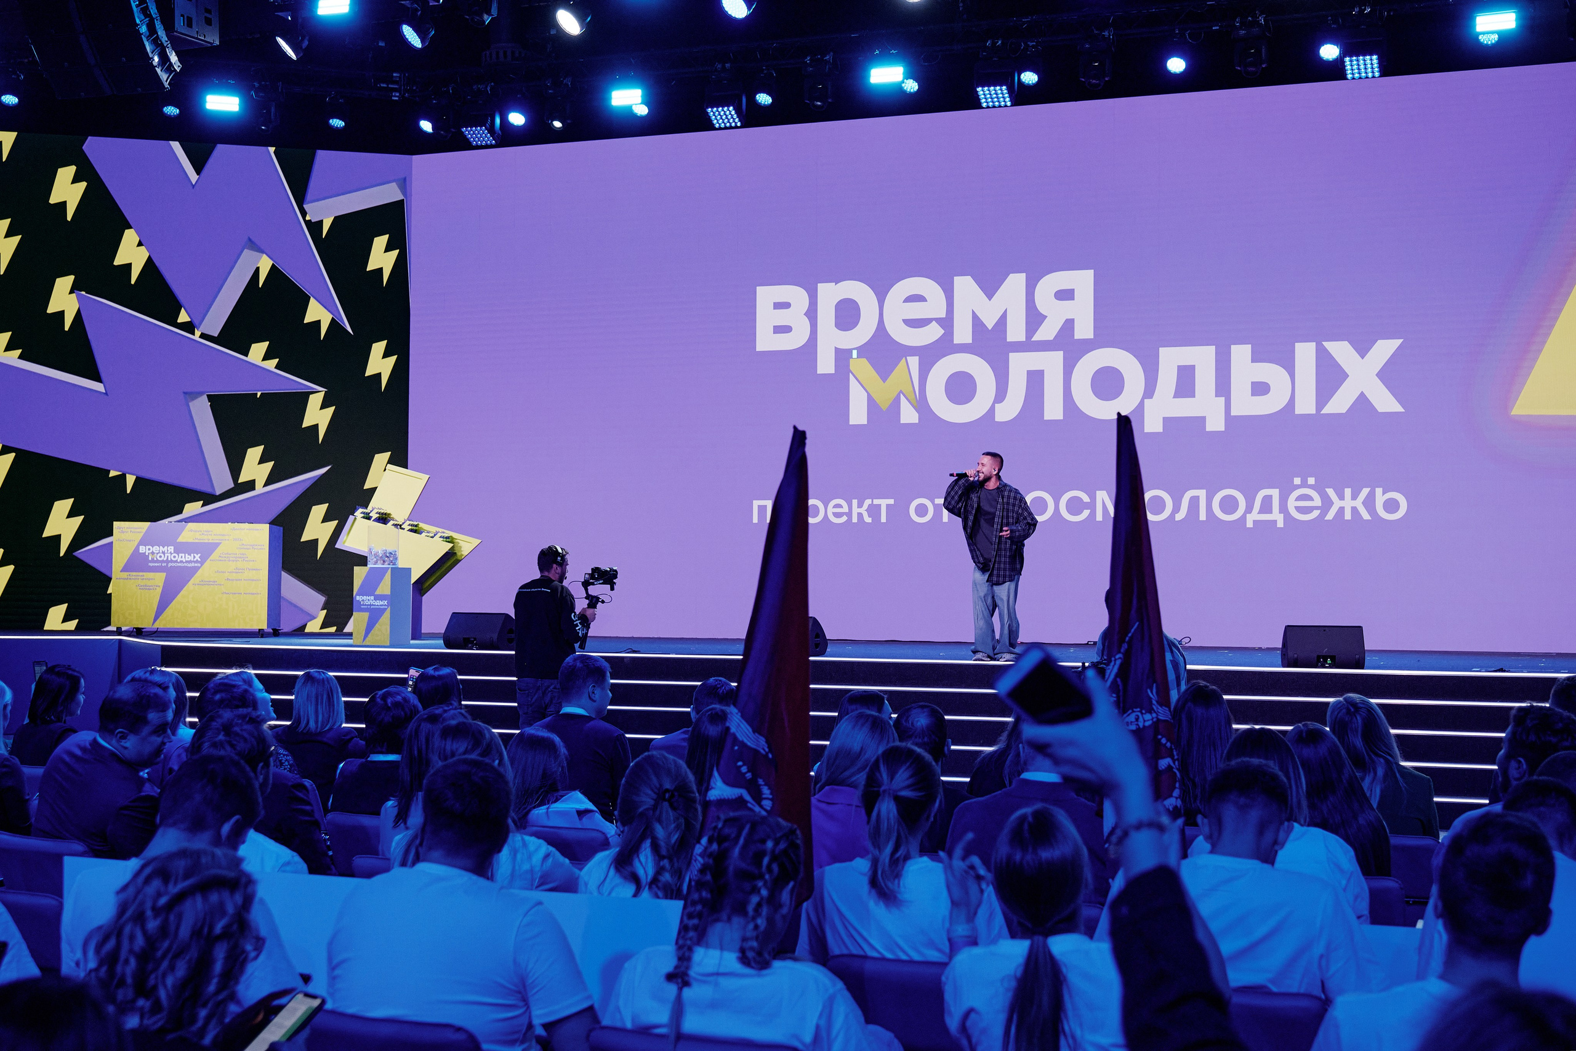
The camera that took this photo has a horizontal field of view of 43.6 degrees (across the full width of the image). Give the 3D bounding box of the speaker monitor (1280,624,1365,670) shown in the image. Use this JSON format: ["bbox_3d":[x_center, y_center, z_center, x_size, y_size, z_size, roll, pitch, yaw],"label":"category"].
[{"bbox_3d":[4.386,0.973,16.101,0.650,0.345,0.480,0,-2,16],"label":"speaker monitor"}]

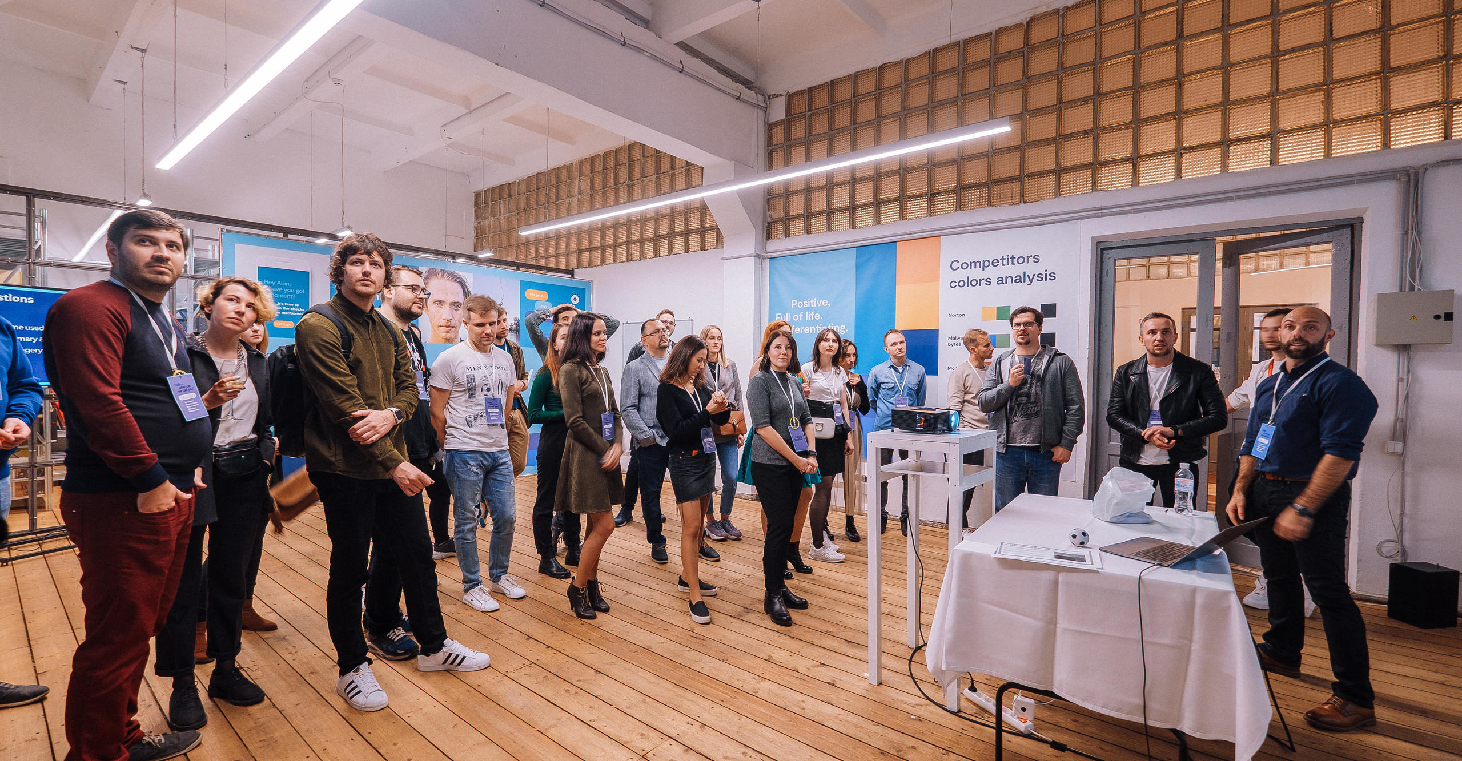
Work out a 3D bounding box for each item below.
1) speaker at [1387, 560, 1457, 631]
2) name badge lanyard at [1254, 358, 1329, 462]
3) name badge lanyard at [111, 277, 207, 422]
[{"bbox_3d":[3.802,1.174,3.339,0.218,0.303,0.164,0,1,-2],"label":"speaker"},{"bbox_3d":[2.370,0.115,2.610,0.200,0.440,0.200,0,1,-6],"label":"name badge lanyard"},{"bbox_3d":[-1.858,-0.098,1.980,0.200,0.440,0.160,0,1,-5],"label":"name badge lanyard"}]

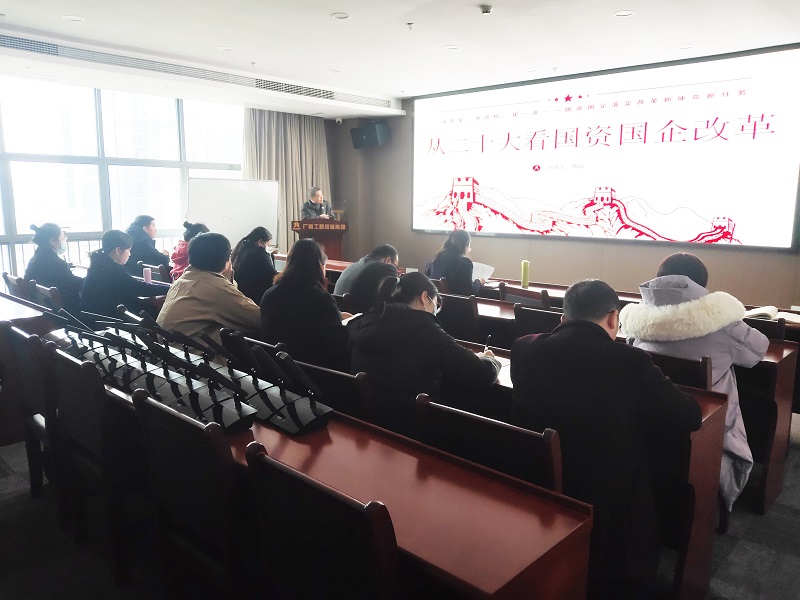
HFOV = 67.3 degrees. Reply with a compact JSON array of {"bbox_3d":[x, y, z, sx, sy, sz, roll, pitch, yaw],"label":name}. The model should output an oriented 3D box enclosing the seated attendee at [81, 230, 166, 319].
[{"bbox_3d":[-2.322,0.078,5.067,0.480,1.310,0.740,9,13,42],"label":"seated attendee"}]

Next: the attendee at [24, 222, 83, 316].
[{"bbox_3d":[-3.157,-0.035,5.657,0.480,1.340,0.740,9,13,42],"label":"attendee"}]

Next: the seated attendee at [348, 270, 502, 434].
[{"bbox_3d":[0.106,0.476,2.593,0.580,1.200,0.780,9,13,43],"label":"seated attendee"}]

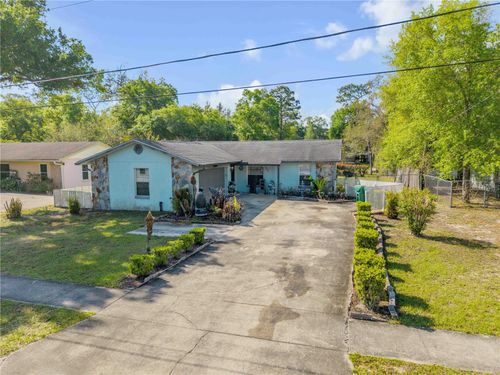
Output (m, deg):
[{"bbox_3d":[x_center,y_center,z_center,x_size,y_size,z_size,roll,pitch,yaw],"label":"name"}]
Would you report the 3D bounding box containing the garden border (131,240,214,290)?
[{"bbox_3d":[-2.064,2.164,10.659,0.250,0.140,4.296,3,7,20],"label":"garden border"}]

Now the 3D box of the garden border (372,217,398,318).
[{"bbox_3d":[4.364,1.957,11.630,0.350,0.200,9.677,1,7,17],"label":"garden border"}]

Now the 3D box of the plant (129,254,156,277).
[{"bbox_3d":[-3.011,2.093,9.578,0.520,0.540,0.500,3,7,20],"label":"plant"}]

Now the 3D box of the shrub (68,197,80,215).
[{"bbox_3d":[-9.391,0.944,18.506,0.620,0.900,0.620,0,6,0],"label":"shrub"}]

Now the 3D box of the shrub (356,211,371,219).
[{"bbox_3d":[4.709,1.415,14.427,0.520,0.720,0.650,2,7,17],"label":"shrub"}]

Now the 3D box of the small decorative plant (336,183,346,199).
[{"bbox_3d":[6.151,0.206,23.242,0.620,1.000,0.600,2,7,17],"label":"small decorative plant"}]

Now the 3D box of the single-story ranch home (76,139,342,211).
[{"bbox_3d":[-0.688,-1.404,24.044,13.650,3.850,15.000,1,8,18],"label":"single-story ranch home"}]

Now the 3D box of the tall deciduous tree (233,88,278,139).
[{"bbox_3d":[0.799,-8.559,50.699,6.490,11.238,6.490,1,8,18],"label":"tall deciduous tree"}]

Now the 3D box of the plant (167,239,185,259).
[{"bbox_3d":[-2.327,1.927,10.876,0.520,0.520,0.500,0,6,0],"label":"plant"}]

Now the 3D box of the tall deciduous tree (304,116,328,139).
[{"bbox_3d":[15.409,-11.537,80.579,5.307,9.304,5.307,1,8,18],"label":"tall deciduous tree"}]

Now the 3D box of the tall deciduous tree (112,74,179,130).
[{"bbox_3d":[-13.314,-7.723,43.435,8.000,12.992,8.000,0,6,0],"label":"tall deciduous tree"}]

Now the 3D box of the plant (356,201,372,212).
[{"bbox_3d":[6.228,1.061,18.826,0.750,0.600,0.600,2,6,17],"label":"plant"}]

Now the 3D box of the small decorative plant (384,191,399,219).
[{"bbox_3d":[7.172,0.851,17.467,0.650,1.300,0.650,0,6,0],"label":"small decorative plant"}]

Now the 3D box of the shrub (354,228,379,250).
[{"bbox_3d":[4.026,1.708,11.894,0.780,0.620,0.700,1,8,18],"label":"shrub"}]

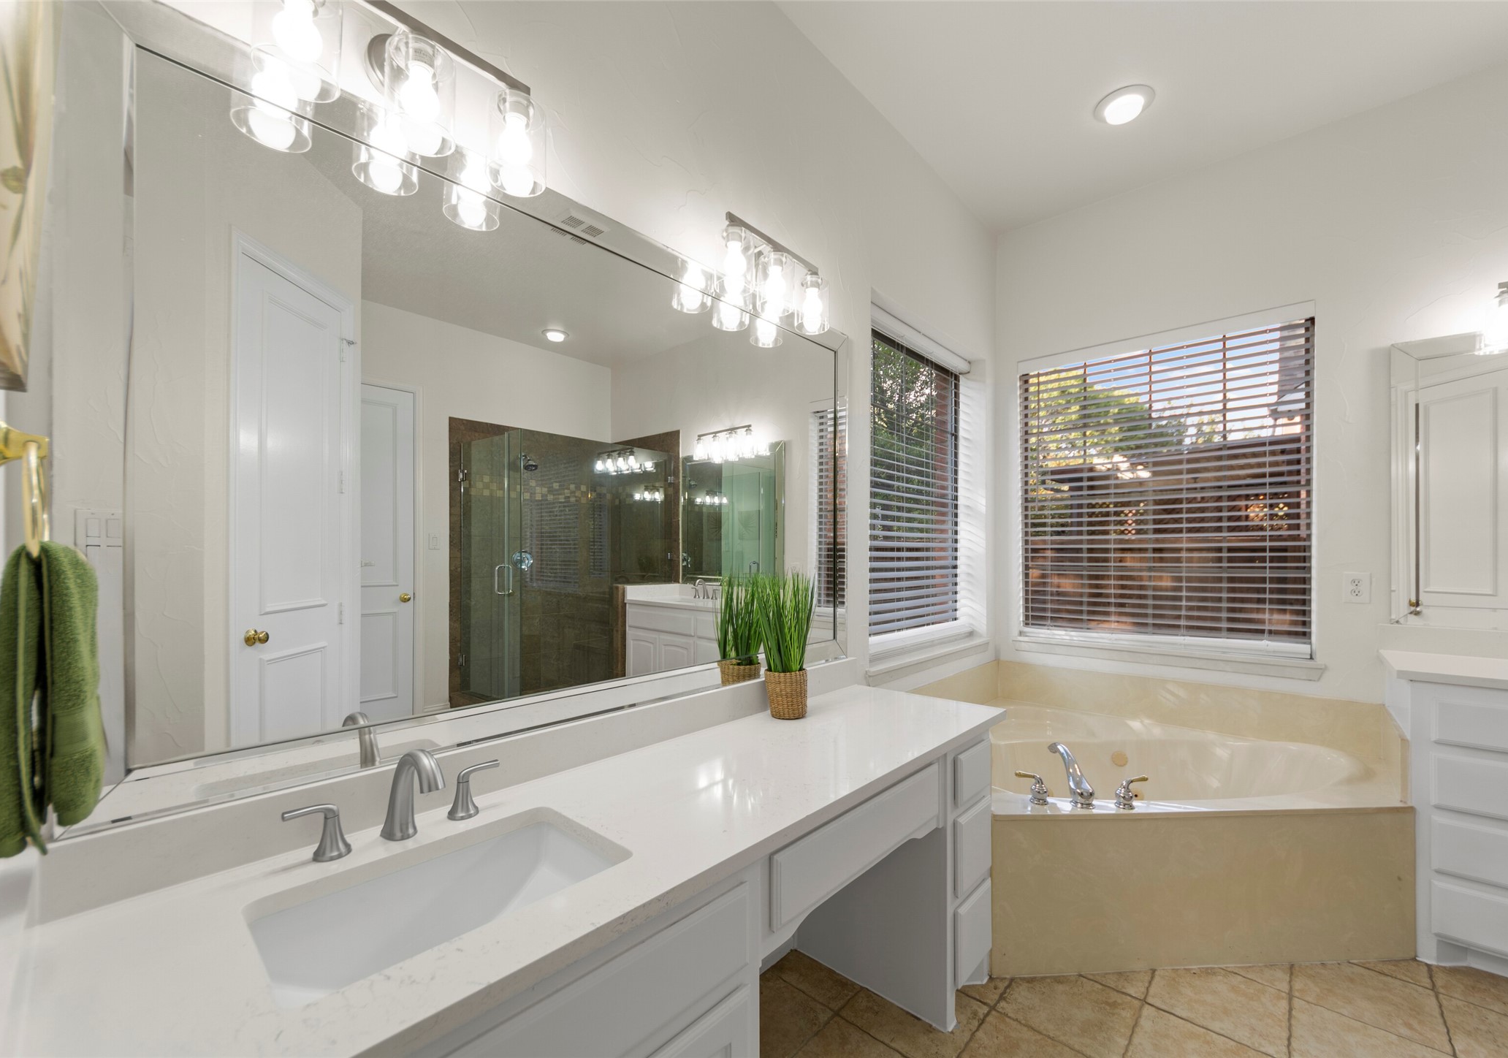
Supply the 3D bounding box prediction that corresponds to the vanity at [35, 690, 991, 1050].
[{"bbox_3d":[-0.076,0.953,1.166,0.510,0.820,1.860,-2,-2,45],"label":"vanity"}]

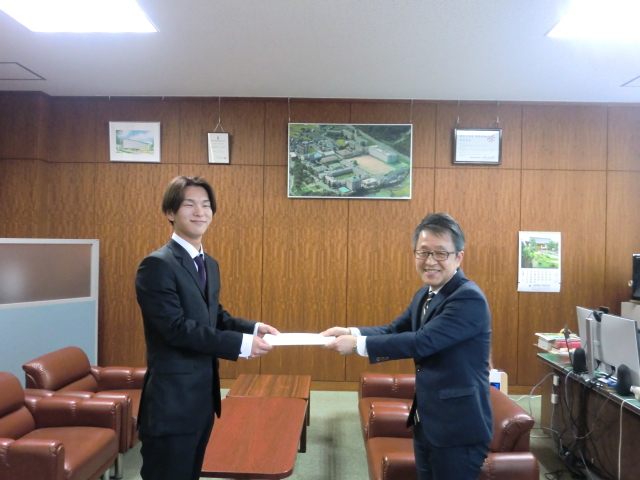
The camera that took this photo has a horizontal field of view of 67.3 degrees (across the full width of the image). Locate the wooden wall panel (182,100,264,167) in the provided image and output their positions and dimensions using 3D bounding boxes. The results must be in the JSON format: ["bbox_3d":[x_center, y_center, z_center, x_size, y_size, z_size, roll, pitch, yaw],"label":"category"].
[{"bbox_3d":[-1.028,-1.137,5.053,0.893,0.693,0.030,1,-1,1],"label":"wooden wall panel"}]

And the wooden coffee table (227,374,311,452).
[{"bbox_3d":[-0.380,1.353,3.782,0.596,0.415,0.568,1,0,1],"label":"wooden coffee table"}]

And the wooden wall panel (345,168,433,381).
[{"bbox_3d":[0.729,0.364,4.991,0.882,2.224,0.050,1,0,1],"label":"wooden wall panel"}]

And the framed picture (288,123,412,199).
[{"bbox_3d":[0.315,-0.819,5.003,1.287,0.785,0.030,1,-1,1],"label":"framed picture"}]

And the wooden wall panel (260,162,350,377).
[{"bbox_3d":[-0.155,0.348,5.001,0.882,2.224,0.050,1,0,1],"label":"wooden wall panel"}]

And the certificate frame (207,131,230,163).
[{"bbox_3d":[-1.058,-0.959,5.032,0.235,0.334,0.025,1,-1,1],"label":"certificate frame"}]

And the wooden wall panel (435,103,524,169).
[{"bbox_3d":[1.653,-1.091,5.009,0.891,0.697,0.030,1,-1,1],"label":"wooden wall panel"}]

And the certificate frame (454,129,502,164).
[{"bbox_3d":[1.636,-0.965,4.983,0.498,0.366,0.030,1,-1,1],"label":"certificate frame"}]

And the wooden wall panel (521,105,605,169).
[{"bbox_3d":[2.525,-1.058,4.970,0.882,0.683,0.050,1,0,1],"label":"wooden wall panel"}]

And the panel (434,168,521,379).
[{"bbox_3d":[1.614,0.380,4.981,0.882,2.224,0.050,1,0,1],"label":"panel"}]

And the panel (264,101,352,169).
[{"bbox_3d":[-0.134,-1.122,5.039,0.896,0.694,0.030,1,-1,1],"label":"panel"}]

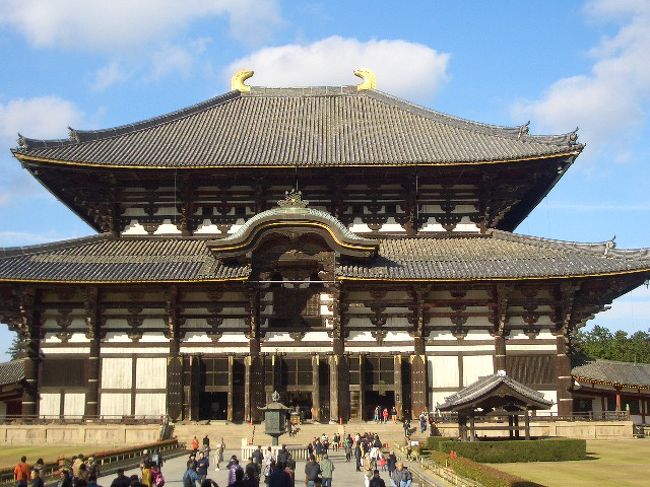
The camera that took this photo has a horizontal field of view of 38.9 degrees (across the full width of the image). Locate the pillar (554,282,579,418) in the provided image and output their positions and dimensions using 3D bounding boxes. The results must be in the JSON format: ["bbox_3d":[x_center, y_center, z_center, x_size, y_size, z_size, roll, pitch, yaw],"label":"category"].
[{"bbox_3d":[25.697,11.527,98.762,1.450,14.200,1.450,0,-10,1],"label":"pillar"}]

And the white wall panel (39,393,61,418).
[{"bbox_3d":[-29.392,17.466,98.493,2.400,2.700,0.200,0,-10,1],"label":"white wall panel"}]

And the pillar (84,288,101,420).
[{"bbox_3d":[-24.968,11.895,98.922,1.250,14.237,1.300,0,-11,0],"label":"pillar"}]

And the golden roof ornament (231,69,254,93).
[{"bbox_3d":[-11.709,-23.286,131.580,3.336,3.386,1.400,0,-11,1],"label":"golden roof ornament"}]

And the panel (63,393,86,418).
[{"bbox_3d":[-26.634,17.291,97.895,2.397,2.726,0.200,0,-11,0],"label":"panel"}]

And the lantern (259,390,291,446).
[{"bbox_3d":[-3.365,12.342,62.842,2.200,4.500,2.200,0,-11,1],"label":"lantern"}]

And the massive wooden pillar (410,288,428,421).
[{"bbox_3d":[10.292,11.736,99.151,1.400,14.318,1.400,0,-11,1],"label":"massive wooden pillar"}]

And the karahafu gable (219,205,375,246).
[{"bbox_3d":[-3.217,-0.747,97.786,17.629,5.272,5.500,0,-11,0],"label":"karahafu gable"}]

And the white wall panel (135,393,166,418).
[{"bbox_3d":[-18.583,17.412,98.344,3.400,2.750,0.200,0,-10,1],"label":"white wall panel"}]

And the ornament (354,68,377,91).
[{"bbox_3d":[5.757,-23.362,131.406,3.284,3.456,1.400,0,-11,1],"label":"ornament"}]

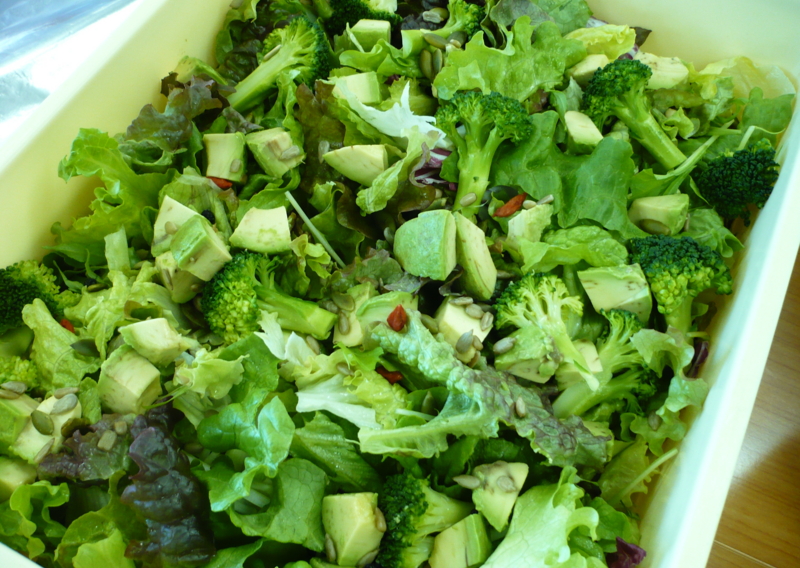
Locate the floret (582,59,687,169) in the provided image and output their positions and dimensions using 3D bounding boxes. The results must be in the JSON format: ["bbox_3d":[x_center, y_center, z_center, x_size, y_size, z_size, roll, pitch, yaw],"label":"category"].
[{"bbox_3d":[0.122,-0.089,0.422,0.043,0.042,0.061,-40,78,0],"label":"floret"}]

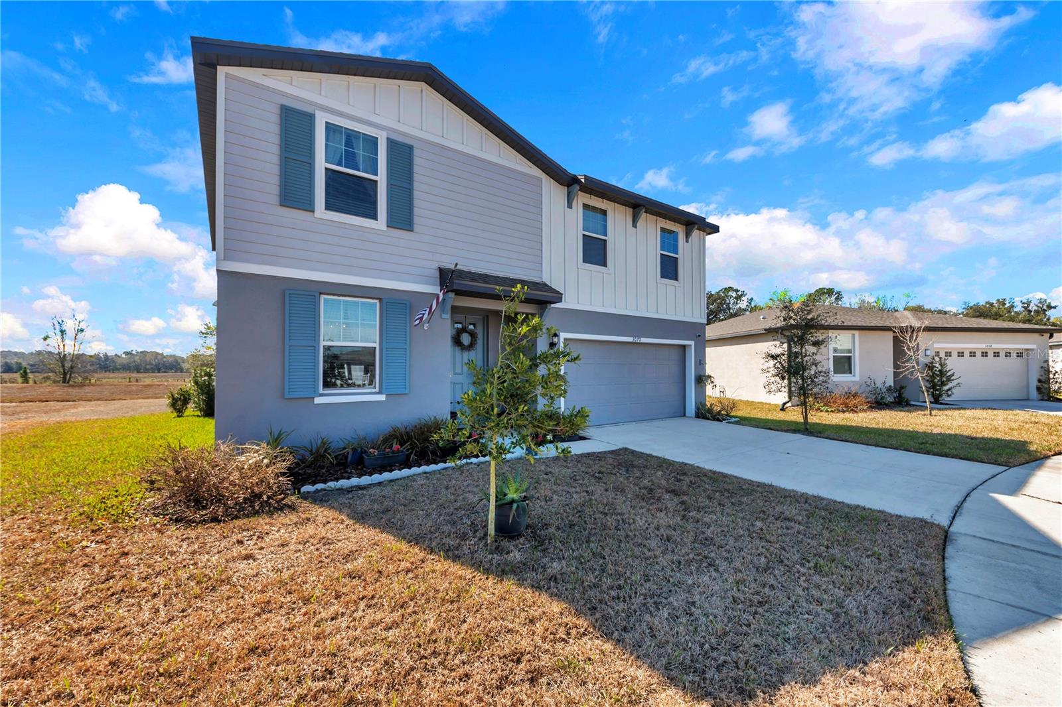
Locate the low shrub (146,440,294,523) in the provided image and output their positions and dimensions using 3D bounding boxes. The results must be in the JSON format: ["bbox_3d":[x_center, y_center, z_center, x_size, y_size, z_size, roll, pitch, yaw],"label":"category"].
[{"bbox_3d":[-3.799,1.460,4.762,1.380,0.740,1.100,1,-2,-33],"label":"low shrub"}]

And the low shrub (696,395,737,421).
[{"bbox_3d":[5.588,1.642,11.510,0.950,0.660,0.950,1,-2,-33],"label":"low shrub"}]

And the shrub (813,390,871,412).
[{"bbox_3d":[10.510,1.539,13.011,1.850,0.680,1.100,0,-2,-3],"label":"shrub"}]

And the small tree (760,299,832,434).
[{"bbox_3d":[6.833,0.271,9.903,1.440,3.400,1.420,-1,-2,35],"label":"small tree"}]

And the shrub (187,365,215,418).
[{"bbox_3d":[-10.588,1.230,12.425,0.880,1.620,0.880,2,-2,-40],"label":"shrub"}]

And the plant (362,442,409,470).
[{"bbox_3d":[-2.417,1.667,6.406,0.620,0.370,0.250,1,-2,-33],"label":"plant"}]

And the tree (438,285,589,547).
[{"bbox_3d":[-0.171,0.567,3.719,1.380,2.460,1.300,0,-2,-3],"label":"tree"}]

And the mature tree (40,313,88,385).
[{"bbox_3d":[-46.184,-0.456,38.108,2.900,6.900,2.900,-1,-2,39],"label":"mature tree"}]

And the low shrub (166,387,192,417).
[{"bbox_3d":[-11.275,1.572,12.315,0.640,0.930,0.640,2,-2,-42],"label":"low shrub"}]

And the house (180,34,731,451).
[{"bbox_3d":[-2.474,-1.726,13.386,12.600,7.650,12.000,1,-2,-33],"label":"house"}]

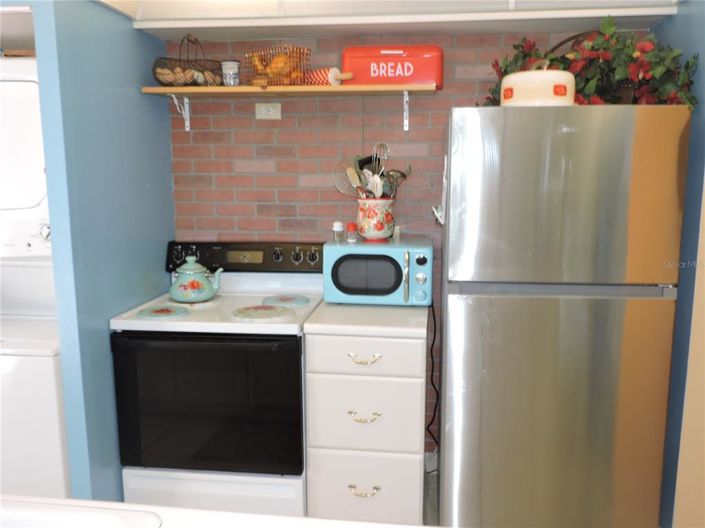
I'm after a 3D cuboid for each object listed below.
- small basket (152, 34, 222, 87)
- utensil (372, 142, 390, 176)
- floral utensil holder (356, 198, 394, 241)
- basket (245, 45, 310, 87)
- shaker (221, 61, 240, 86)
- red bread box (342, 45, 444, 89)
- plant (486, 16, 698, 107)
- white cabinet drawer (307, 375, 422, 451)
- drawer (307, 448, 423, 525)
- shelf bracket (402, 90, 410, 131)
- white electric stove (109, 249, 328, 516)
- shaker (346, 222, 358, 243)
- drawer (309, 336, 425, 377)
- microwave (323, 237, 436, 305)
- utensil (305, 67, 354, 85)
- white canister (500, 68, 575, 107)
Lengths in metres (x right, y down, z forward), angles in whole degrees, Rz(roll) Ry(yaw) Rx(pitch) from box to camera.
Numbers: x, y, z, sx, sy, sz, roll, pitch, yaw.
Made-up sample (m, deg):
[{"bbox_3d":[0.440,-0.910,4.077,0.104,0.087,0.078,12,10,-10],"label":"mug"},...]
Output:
[{"bbox_3d":[-0.729,-0.878,2.695,0.302,0.222,0.210,1,9,7],"label":"small basket"},{"bbox_3d":[0.108,-0.394,2.705,0.075,0.280,0.075,10,8,5],"label":"utensil"},{"bbox_3d":[0.102,-0.181,2.581,0.166,0.187,0.166,1,9,7],"label":"floral utensil holder"},{"bbox_3d":[-0.331,-0.864,2.725,0.275,0.160,0.150,3,8,24],"label":"basket"},{"bbox_3d":[-0.524,-0.813,2.640,0.084,0.111,0.084,1,9,7],"label":"shaker"},{"bbox_3d":[0.179,-0.861,2.682,0.430,0.172,0.190,1,8,6],"label":"red bread box"},{"bbox_3d":[0.884,-0.728,2.275,0.720,0.360,0.380,1,8,6],"label":"plant"},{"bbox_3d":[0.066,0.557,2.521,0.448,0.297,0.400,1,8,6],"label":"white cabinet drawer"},{"bbox_3d":[0.075,0.829,2.598,0.443,0.300,0.515,1,9,7],"label":"drawer"},{"bbox_3d":[0.237,-0.678,2.700,0.023,0.162,0.200,1,8,6],"label":"shelf bracket"},{"bbox_3d":[-0.540,0.501,2.699,0.757,1.140,0.640,1,8,6],"label":"white electric stove"},{"bbox_3d":[-0.004,-0.134,2.591,0.046,0.087,0.046,1,9,7],"label":"shaker"},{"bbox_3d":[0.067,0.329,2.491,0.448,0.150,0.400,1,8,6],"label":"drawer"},{"bbox_3d":[0.118,0.028,2.671,0.452,0.258,0.345,1,9,7],"label":"microwave"},{"bbox_3d":[-0.138,-0.793,2.612,0.078,0.078,0.430,-7,12,-38],"label":"utensil"},{"bbox_3d":[0.675,-0.625,2.224,0.270,0.152,0.270,1,9,7],"label":"white canister"}]

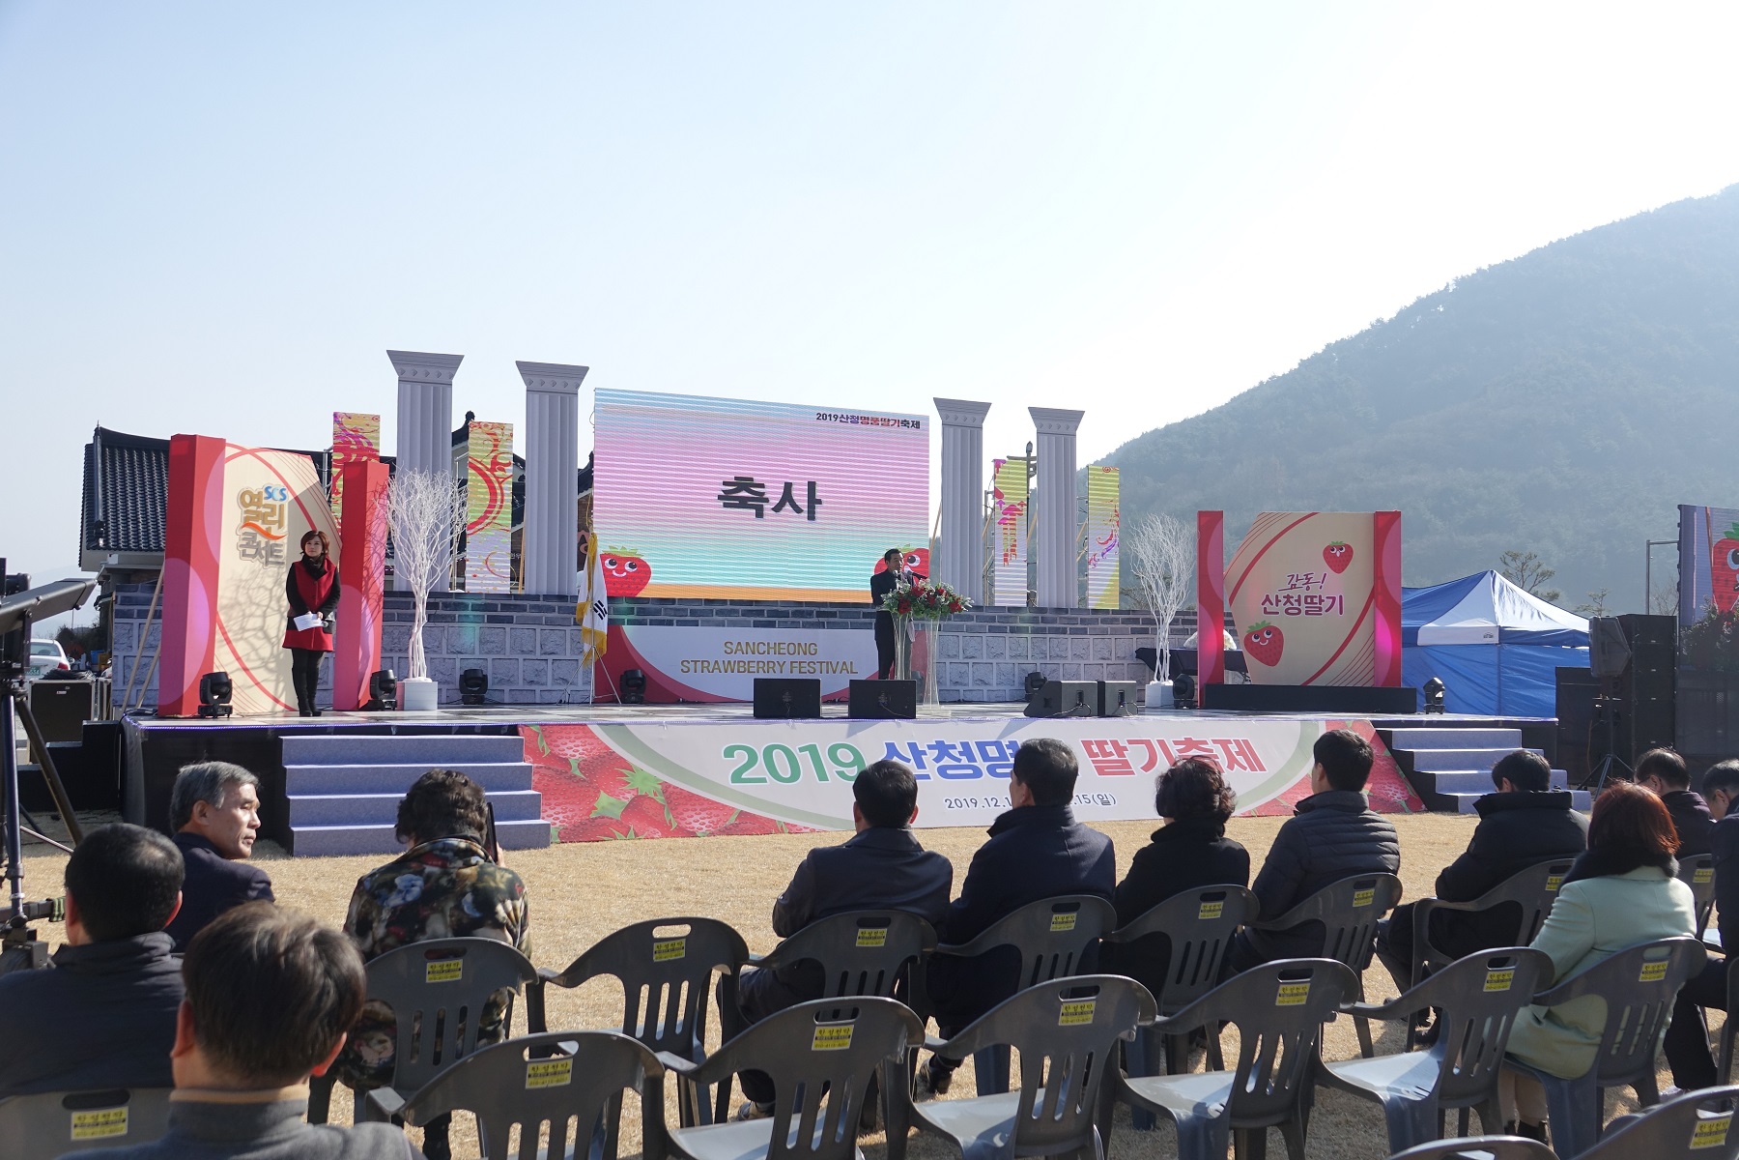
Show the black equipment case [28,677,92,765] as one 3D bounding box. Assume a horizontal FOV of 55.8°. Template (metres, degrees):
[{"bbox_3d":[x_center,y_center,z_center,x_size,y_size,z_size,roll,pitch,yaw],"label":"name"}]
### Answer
[{"bbox_3d":[-8.958,1.686,18.200,0.660,1.100,0.550,2,-3,-24],"label":"black equipment case"}]

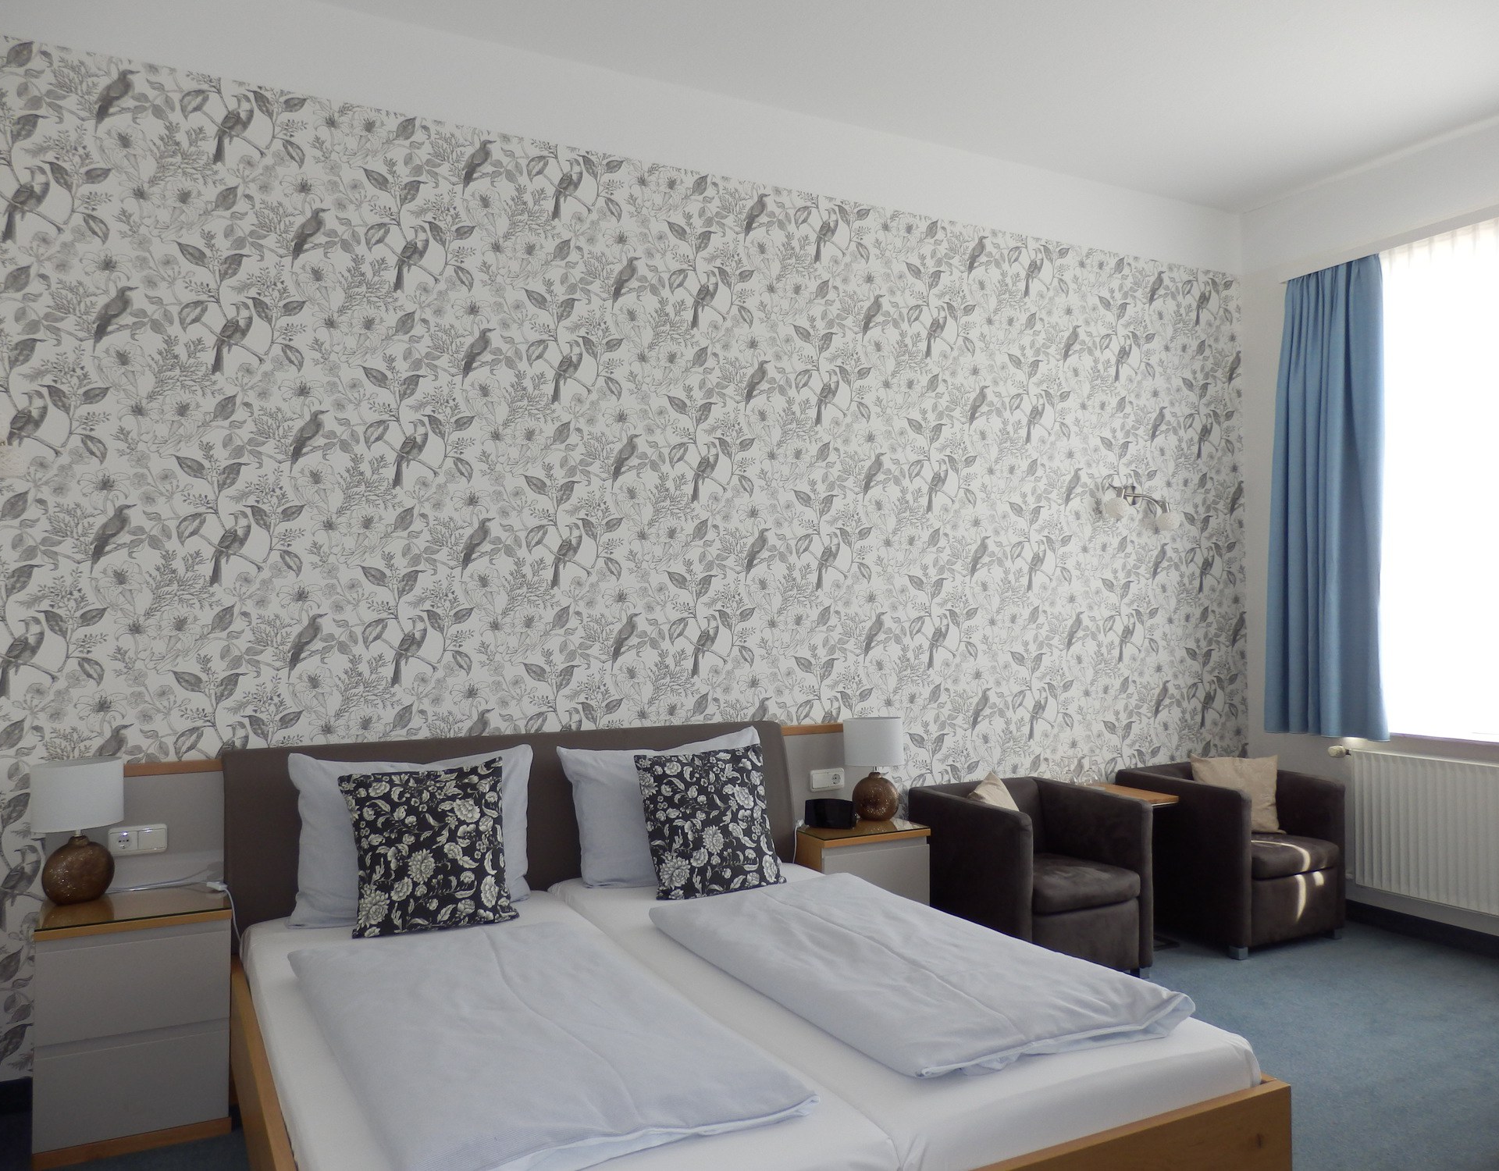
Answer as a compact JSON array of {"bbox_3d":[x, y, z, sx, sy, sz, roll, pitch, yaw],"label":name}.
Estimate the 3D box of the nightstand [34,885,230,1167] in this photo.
[{"bbox_3d":[-1.664,1.161,3.068,0.449,0.592,0.365,1,-2,-28],"label":"nightstand"}]

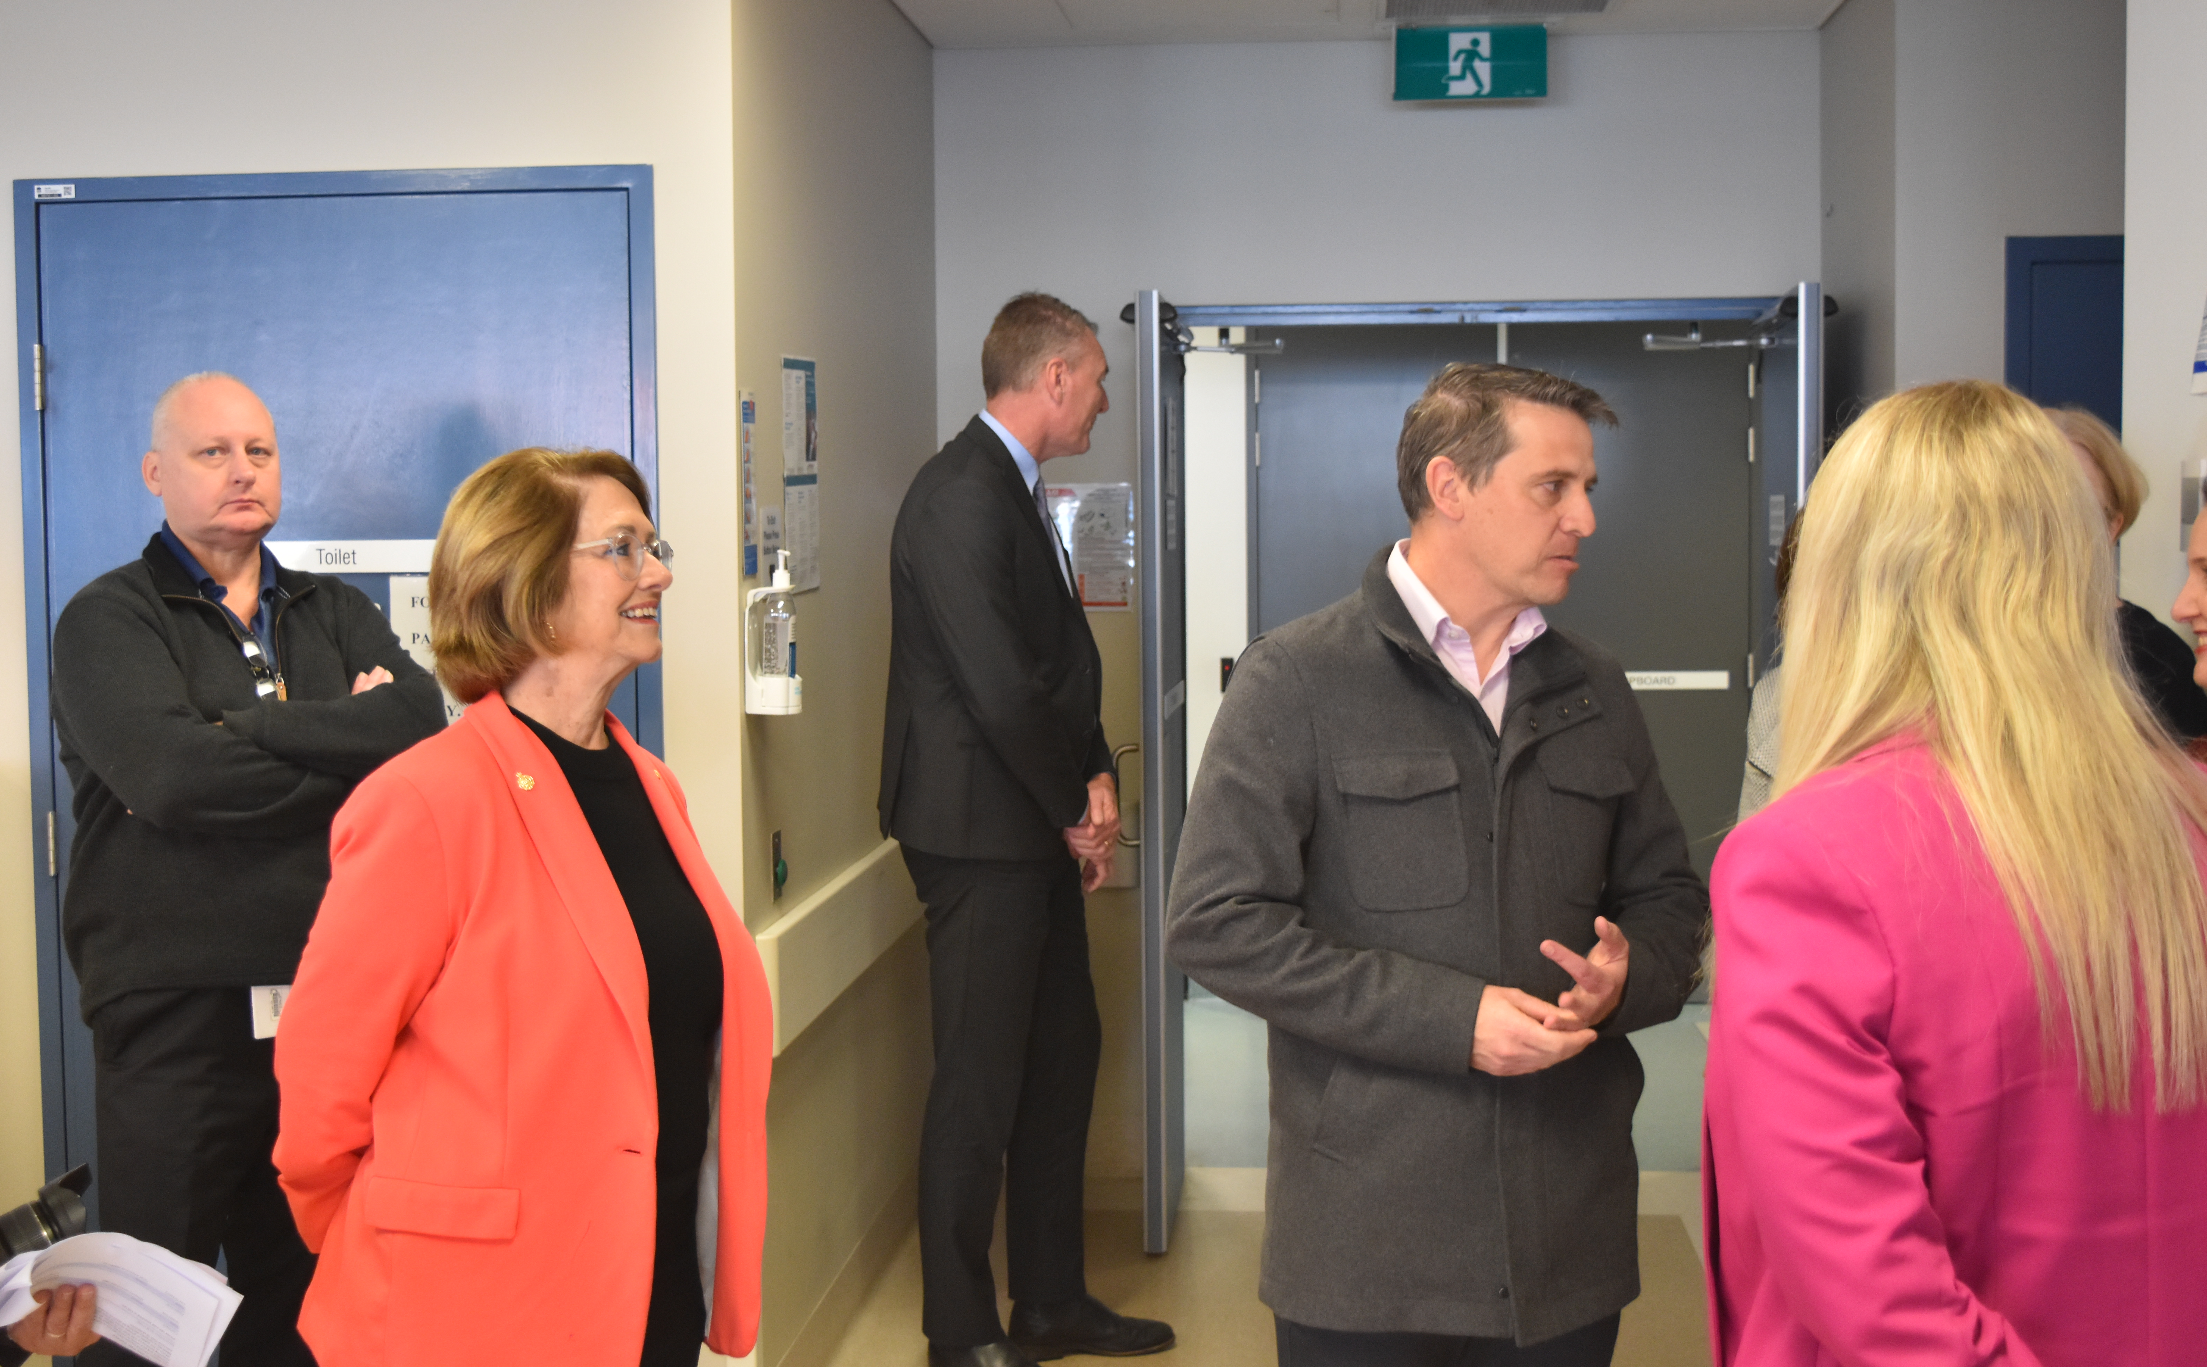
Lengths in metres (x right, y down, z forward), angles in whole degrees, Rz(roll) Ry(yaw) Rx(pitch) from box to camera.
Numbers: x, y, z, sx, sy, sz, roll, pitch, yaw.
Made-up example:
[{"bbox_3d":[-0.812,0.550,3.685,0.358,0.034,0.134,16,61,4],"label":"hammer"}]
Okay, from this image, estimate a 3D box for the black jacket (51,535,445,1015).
[{"bbox_3d":[-1.222,0.123,3.775,0.530,0.670,0.360,-2,4,-26],"label":"black jacket"}]

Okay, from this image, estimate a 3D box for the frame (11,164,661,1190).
[{"bbox_3d":[-1.209,0.250,4.264,1.040,2.120,0.140,0,3,5],"label":"frame"}]

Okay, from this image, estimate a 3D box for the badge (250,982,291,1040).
[{"bbox_3d":[-1.157,0.446,3.647,0.060,0.085,0.006,-2,4,-23],"label":"badge"}]

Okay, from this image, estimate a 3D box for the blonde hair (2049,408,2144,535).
[{"bbox_3d":[1.228,-0.265,3.350,0.205,0.195,0.190,-3,4,-35],"label":"blonde hair"}]

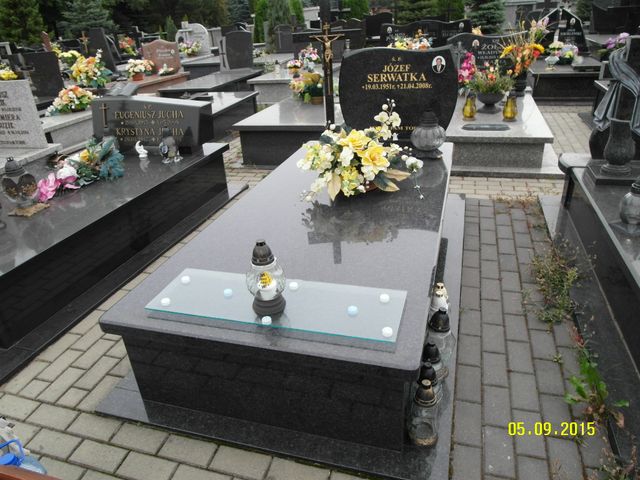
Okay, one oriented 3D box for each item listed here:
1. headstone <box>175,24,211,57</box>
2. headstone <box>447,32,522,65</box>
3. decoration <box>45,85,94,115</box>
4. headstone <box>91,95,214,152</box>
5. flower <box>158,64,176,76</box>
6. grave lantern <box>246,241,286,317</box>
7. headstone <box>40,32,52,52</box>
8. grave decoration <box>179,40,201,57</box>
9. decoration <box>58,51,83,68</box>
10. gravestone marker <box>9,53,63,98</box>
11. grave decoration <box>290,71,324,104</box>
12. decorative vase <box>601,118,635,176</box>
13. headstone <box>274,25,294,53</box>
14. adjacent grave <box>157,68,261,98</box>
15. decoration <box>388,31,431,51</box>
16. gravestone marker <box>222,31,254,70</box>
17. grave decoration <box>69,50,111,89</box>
[{"bbox_3d":[-3.591,-5.725,12.672,1.161,0.858,0.182,5,29,17],"label":"headstone"},{"bbox_3d":[1.887,-2.010,5.068,0.860,0.650,0.130,5,28,17],"label":"headstone"},{"bbox_3d":[-3.357,-1.944,6.059,0.566,0.343,0.455,5,29,17],"label":"decoration"},{"bbox_3d":[-1.333,-0.915,3.473,0.960,0.410,0.230,5,28,17],"label":"headstone"},{"bbox_3d":[-3.072,-3.415,8.938,0.340,0.220,0.270,5,29,17],"label":"flower"},{"bbox_3d":[-0.167,0.108,1.351,0.124,0.243,0.124,5,28,17],"label":"grave lantern"},{"bbox_3d":[-6.427,-4.514,10.651,0.220,0.880,0.130,5,28,17],"label":"headstone"},{"bbox_3d":[-3.656,-5.365,12.430,0.550,0.400,0.420,5,29,17],"label":"grave decoration"},{"bbox_3d":[-6.089,-4.405,10.828,0.520,0.420,0.460,5,29,17],"label":"decoration"},{"bbox_3d":[-4.603,-2.681,7.280,0.980,0.657,0.141,5,29,17],"label":"gravestone marker"},{"bbox_3d":[-0.120,-1.706,4.951,0.400,0.350,0.360,5,28,17],"label":"grave decoration"},{"bbox_3d":[1.762,-0.548,2.629,0.192,0.313,0.192,5,29,17],"label":"decorative vase"},{"bbox_3d":[-0.801,-4.949,10.938,0.680,0.650,0.120,5,29,17],"label":"headstone"},{"bbox_3d":[-1.970,-2.920,8.504,1.010,0.343,2.222,5,29,17],"label":"adjacent grave"},{"bbox_3d":[1.547,-3.411,7.852,0.750,0.450,0.450,5,29,17],"label":"decoration"},{"bbox_3d":[-1.725,-3.877,9.197,0.707,0.717,0.151,5,29,17],"label":"gravestone marker"},{"bbox_3d":[-4.063,-3.023,7.890,0.660,0.620,0.520,5,29,17],"label":"grave decoration"}]

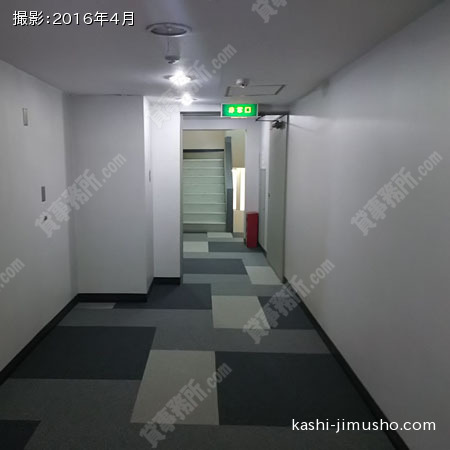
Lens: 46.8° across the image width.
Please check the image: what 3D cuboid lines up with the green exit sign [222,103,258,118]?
[{"bbox_3d":[0.169,-1.288,5.863,0.407,0.150,0.100,0,7,-3],"label":"green exit sign"}]

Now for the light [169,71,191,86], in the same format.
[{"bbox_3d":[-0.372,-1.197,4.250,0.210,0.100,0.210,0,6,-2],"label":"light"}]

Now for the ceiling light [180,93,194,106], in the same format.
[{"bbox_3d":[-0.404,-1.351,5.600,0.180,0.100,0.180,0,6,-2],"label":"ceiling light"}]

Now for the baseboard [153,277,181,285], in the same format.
[{"bbox_3d":[-0.688,0.666,6.204,0.320,0.088,0.020,0,7,-3],"label":"baseboard"}]

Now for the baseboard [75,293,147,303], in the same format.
[{"bbox_3d":[-1.164,0.754,5.397,0.720,0.088,0.020,0,7,-3],"label":"baseboard"}]

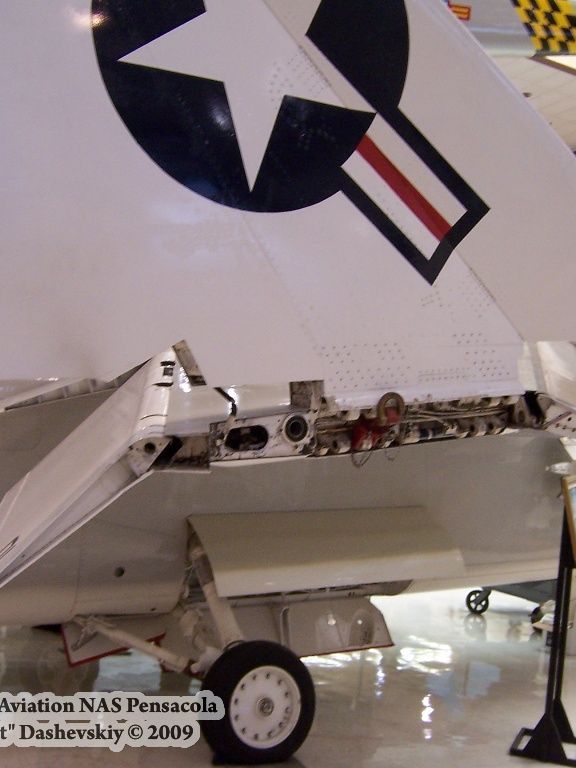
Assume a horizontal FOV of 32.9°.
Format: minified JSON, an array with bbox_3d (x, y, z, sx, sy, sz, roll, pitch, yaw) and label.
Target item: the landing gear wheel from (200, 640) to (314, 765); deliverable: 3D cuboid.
[{"bbox_3d":[-0.151,1.714,5.250,0.660,0.655,0.175,7,-3,-31],"label":"landing gear wheel"}]

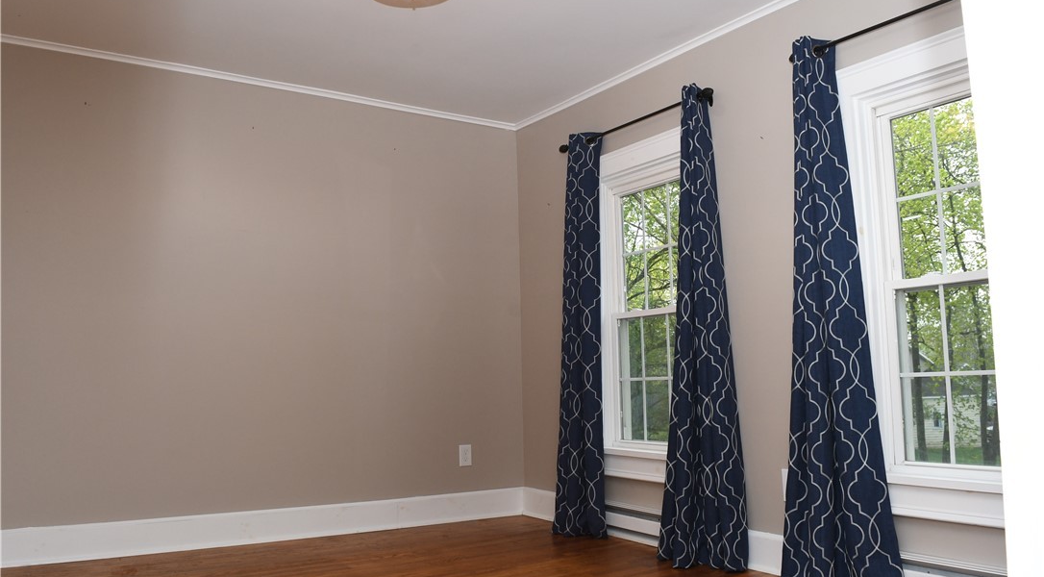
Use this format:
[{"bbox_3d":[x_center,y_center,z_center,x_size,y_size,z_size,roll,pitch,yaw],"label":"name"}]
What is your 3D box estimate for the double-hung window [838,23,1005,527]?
[{"bbox_3d":[1.497,-0.054,2.799,0.100,1.720,0.680,4,-9,-36],"label":"double-hung window"}]

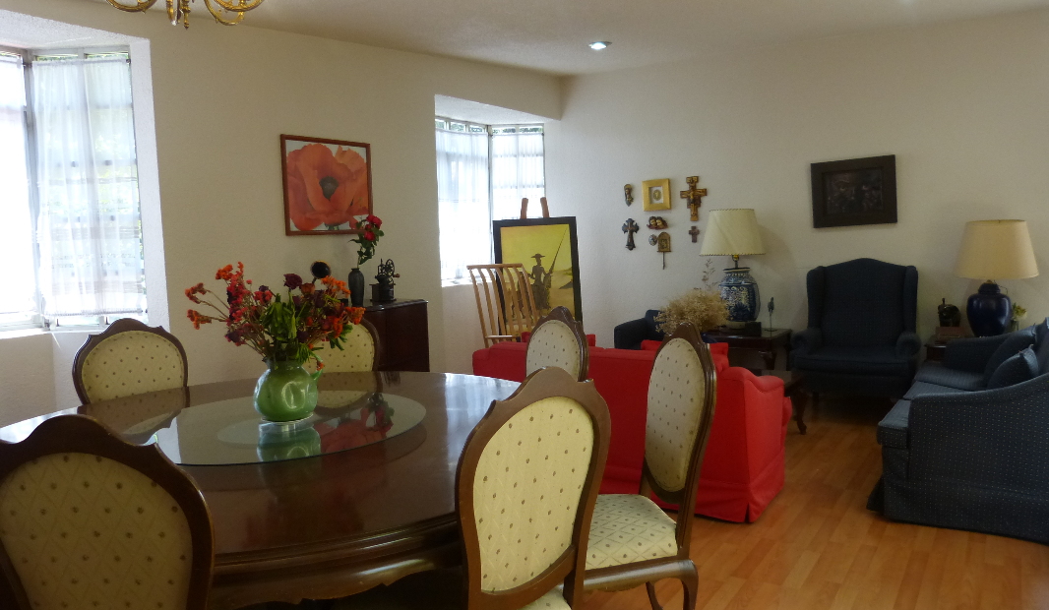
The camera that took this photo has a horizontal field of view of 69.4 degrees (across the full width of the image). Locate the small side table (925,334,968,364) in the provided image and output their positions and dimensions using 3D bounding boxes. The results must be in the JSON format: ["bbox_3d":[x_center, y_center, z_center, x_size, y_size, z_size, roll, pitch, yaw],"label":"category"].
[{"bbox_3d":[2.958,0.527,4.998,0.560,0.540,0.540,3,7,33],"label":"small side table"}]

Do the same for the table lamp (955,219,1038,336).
[{"bbox_3d":[3.009,-0.156,4.832,0.520,0.781,0.520,2,7,33],"label":"table lamp"}]

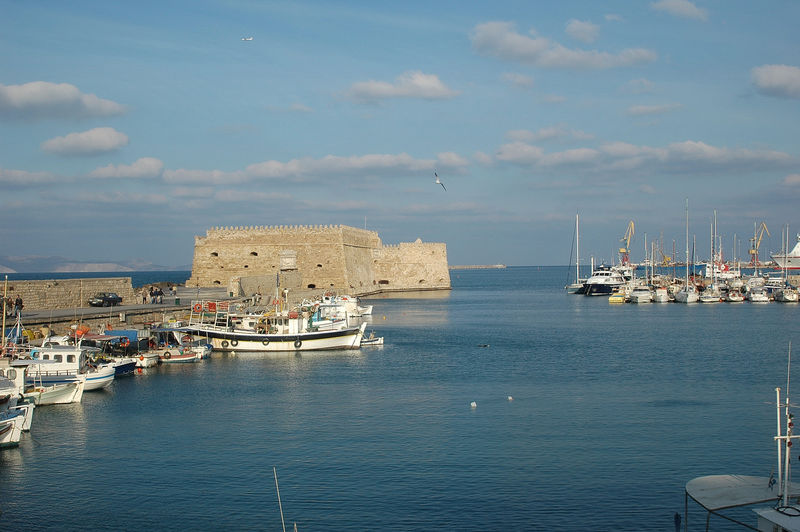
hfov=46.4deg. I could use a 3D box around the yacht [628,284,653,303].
[{"bbox_3d":[42.191,4.594,162.997,3.600,3.100,10.500,-1,0,15],"label":"yacht"}]

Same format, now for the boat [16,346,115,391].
[{"bbox_3d":[-19.026,5.662,52.397,6.500,2.450,2.500,-1,0,10],"label":"boat"}]

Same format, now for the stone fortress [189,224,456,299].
[{"bbox_3d":[-15.294,-0.896,233.633,56.000,15.700,66.000,-1,0,4],"label":"stone fortress"}]

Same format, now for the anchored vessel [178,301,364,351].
[{"bbox_3d":[-10.331,4.637,76.597,14.600,4.300,4.400,-1,0,2],"label":"anchored vessel"}]

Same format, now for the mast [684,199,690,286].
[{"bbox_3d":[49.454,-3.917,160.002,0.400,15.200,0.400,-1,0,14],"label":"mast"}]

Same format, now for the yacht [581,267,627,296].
[{"bbox_3d":[43.044,3.007,199.998,5.000,6.300,18.000,-1,0,28],"label":"yacht"}]

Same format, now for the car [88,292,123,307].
[{"bbox_3d":[-29.960,3.410,94.998,1.680,1.400,4.200,-1,0,10],"label":"car"}]

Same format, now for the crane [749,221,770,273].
[{"bbox_3d":[358.294,-20.568,930.010,22.000,42.000,11.000,-1,0,21],"label":"crane"}]

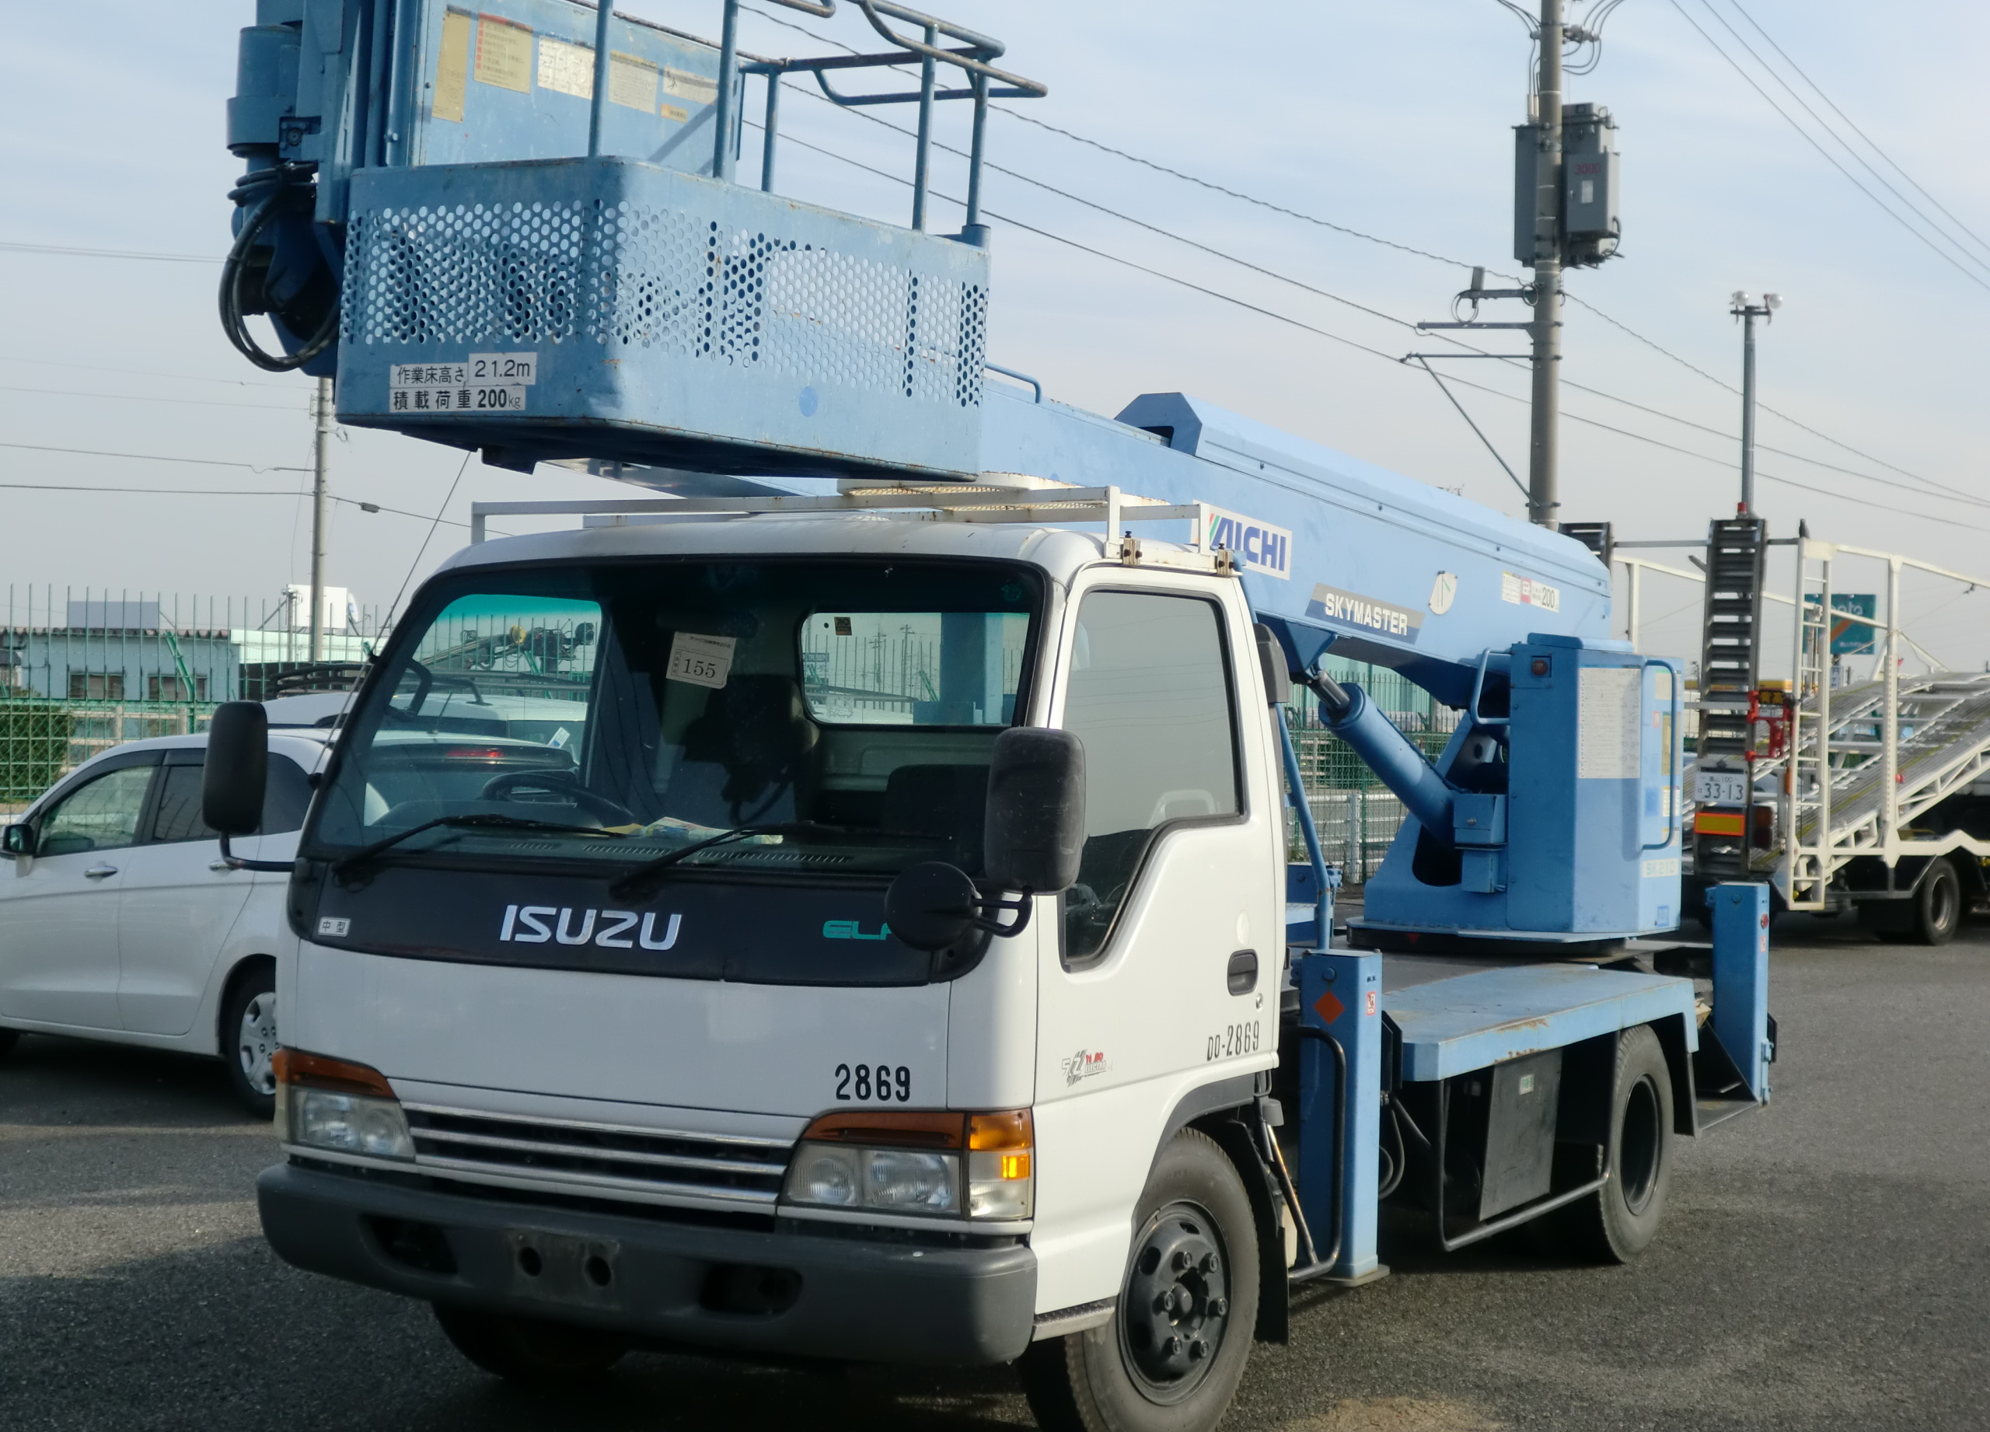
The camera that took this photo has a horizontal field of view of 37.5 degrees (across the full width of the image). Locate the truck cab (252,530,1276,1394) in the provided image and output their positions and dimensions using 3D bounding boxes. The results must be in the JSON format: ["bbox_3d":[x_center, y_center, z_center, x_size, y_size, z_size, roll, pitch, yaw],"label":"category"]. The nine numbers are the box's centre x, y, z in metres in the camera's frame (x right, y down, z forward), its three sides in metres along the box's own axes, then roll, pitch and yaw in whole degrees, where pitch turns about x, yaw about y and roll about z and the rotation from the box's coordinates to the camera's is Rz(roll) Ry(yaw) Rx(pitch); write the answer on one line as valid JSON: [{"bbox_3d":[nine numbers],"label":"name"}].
[{"bbox_3d":[-0.530,0.474,6.910,2.081,1.922,1.568,1,0,29],"label":"truck cab"}]

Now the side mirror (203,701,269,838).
[{"bbox_3d":[-1.801,0.123,6.967,0.090,0.315,0.190,9,-5,-40],"label":"side mirror"}]

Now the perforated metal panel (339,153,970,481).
[{"bbox_3d":[-0.631,-0.761,5.801,0.761,0.464,1.148,5,2,37],"label":"perforated metal panel"}]

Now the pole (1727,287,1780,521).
[{"bbox_3d":[8.223,-1.328,31.988,0.540,6.628,0.250,1,0,14],"label":"pole"}]

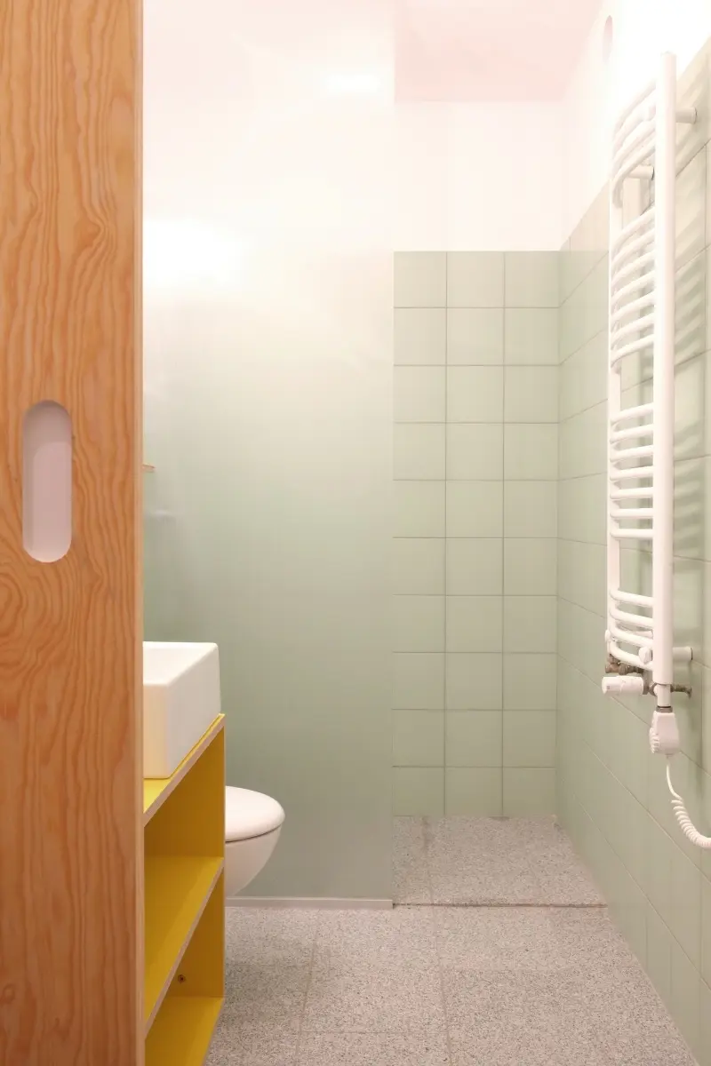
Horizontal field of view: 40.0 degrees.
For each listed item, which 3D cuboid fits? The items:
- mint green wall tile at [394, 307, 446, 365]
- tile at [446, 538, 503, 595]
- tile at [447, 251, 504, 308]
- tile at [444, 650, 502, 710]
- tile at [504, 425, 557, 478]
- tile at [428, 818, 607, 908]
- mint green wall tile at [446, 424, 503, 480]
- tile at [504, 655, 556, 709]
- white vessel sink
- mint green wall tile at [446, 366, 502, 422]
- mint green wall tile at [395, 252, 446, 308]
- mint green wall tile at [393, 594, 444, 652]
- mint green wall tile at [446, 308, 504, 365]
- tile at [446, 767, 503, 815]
[{"bbox_3d":[0.216,-0.683,3.396,0.196,0.198,0.009,0,1,1],"label":"mint green wall tile"},{"bbox_3d":[0.416,0.119,3.411,0.198,0.198,0.009,0,1,1],"label":"tile"},{"bbox_3d":[0.415,-0.879,3.387,0.198,0.192,0.009,0,1,1],"label":"tile"},{"bbox_3d":[0.413,0.517,3.419,0.198,0.198,0.009,0,1,1],"label":"tile"},{"bbox_3d":[0.613,-0.282,3.412,0.188,0.199,0.009,0,1,1],"label":"tile"},{"bbox_3d":[0.454,1.010,3.037,0.470,0.018,0.775,0,1,1],"label":"tile"},{"bbox_3d":[0.414,-0.282,3.400,0.198,0.198,0.009,0,1,1],"label":"mint green wall tile"},{"bbox_3d":[0.608,0.518,3.414,0.187,0.198,0.009,0,1,1],"label":"tile"},{"bbox_3d":[-0.452,0.277,1.609,0.390,0.133,0.440,0,1,1],"label":"white vessel sink"},{"bbox_3d":[0.416,-0.481,3.398,0.198,0.198,0.009,0,1,1],"label":"mint green wall tile"},{"bbox_3d":[0.216,-0.880,3.391,0.196,0.192,0.009,0,1,1],"label":"mint green wall tile"},{"bbox_3d":[0.216,0.319,3.417,0.198,0.198,0.009,0,1,1],"label":"mint green wall tile"},{"bbox_3d":[0.417,-0.681,3.393,0.198,0.198,0.009,0,1,1],"label":"mint green wall tile"},{"bbox_3d":[0.415,0.906,3.429,0.198,0.173,0.009,0,1,1],"label":"tile"}]

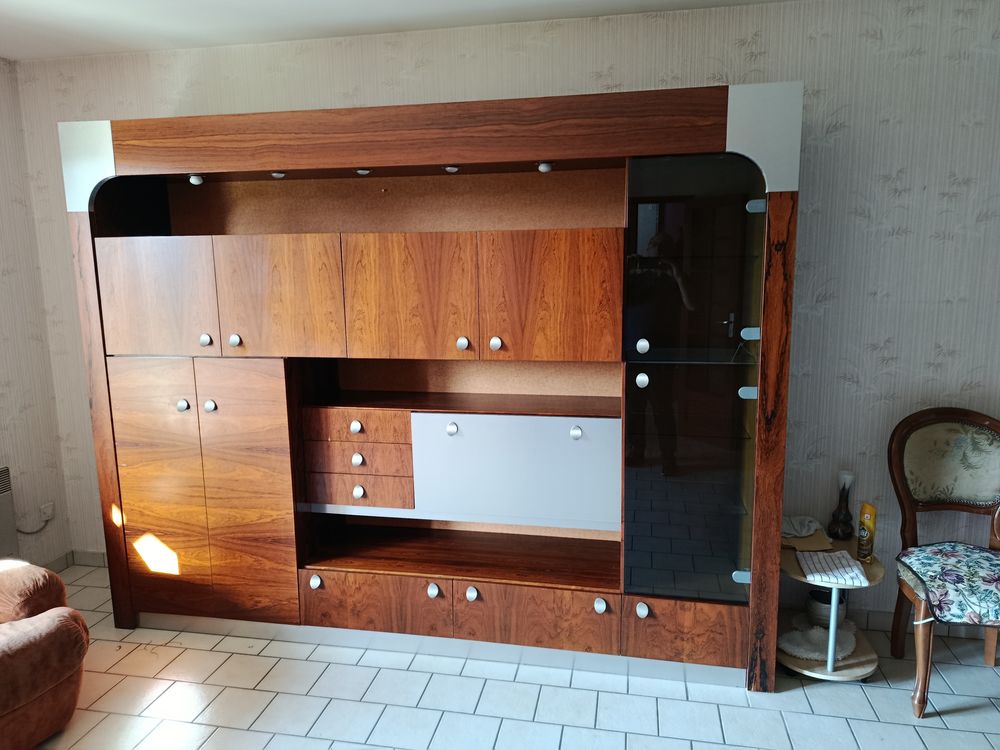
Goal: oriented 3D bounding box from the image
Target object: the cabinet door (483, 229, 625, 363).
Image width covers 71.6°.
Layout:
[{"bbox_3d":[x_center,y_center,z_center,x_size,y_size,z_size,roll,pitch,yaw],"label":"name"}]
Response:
[{"bbox_3d":[0.170,-0.268,2.366,0.493,0.445,0.030,1,9,11],"label":"cabinet door"}]

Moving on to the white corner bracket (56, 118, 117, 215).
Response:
[{"bbox_3d":[-1.552,-0.788,2.634,0.228,0.328,0.025,1,9,11],"label":"white corner bracket"}]

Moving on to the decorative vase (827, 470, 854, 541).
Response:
[{"bbox_3d":[1.351,0.516,2.725,0.097,0.263,0.097,1,9,11],"label":"decorative vase"}]

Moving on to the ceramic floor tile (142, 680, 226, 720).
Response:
[{"bbox_3d":[-1.105,1.146,2.430,0.200,0.010,0.199,1,9,11],"label":"ceramic floor tile"}]

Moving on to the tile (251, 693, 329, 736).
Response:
[{"bbox_3d":[-0.706,1.154,2.353,0.200,0.010,0.199,1,9,11],"label":"tile"}]

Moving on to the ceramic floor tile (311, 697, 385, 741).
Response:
[{"bbox_3d":[-0.507,1.158,2.314,0.200,0.010,0.199,1,9,11],"label":"ceramic floor tile"}]

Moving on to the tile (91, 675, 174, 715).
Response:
[{"bbox_3d":[-1.305,1.145,2.472,0.199,0.010,0.199,1,9,11],"label":"tile"}]

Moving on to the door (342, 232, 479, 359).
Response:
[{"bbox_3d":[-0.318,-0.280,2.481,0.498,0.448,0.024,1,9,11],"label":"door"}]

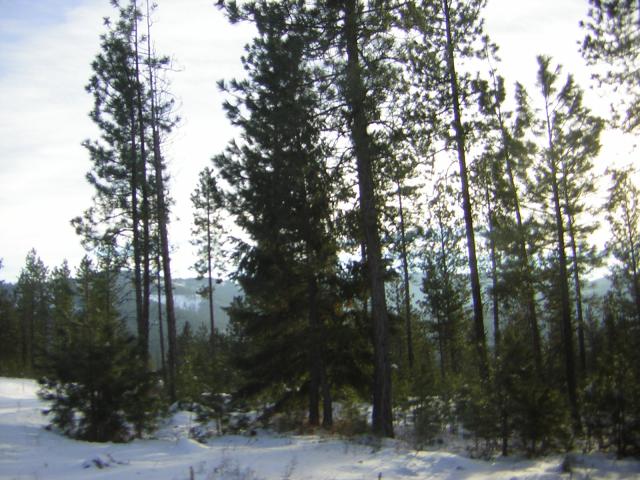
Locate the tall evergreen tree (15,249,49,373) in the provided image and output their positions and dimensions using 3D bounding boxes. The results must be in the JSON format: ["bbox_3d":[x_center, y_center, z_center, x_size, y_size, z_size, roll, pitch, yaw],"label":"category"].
[{"bbox_3d":[-10.403,2.614,24.000,1.200,4.550,1.200,-4,-6,0],"label":"tall evergreen tree"}]

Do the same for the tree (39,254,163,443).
[{"bbox_3d":[-3.628,1.777,11.000,1.950,3.000,1.950,-4,-6,0],"label":"tree"}]

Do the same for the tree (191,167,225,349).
[{"bbox_3d":[-4.543,0.832,27.000,1.300,7.700,1.300,-4,-6,0],"label":"tree"}]

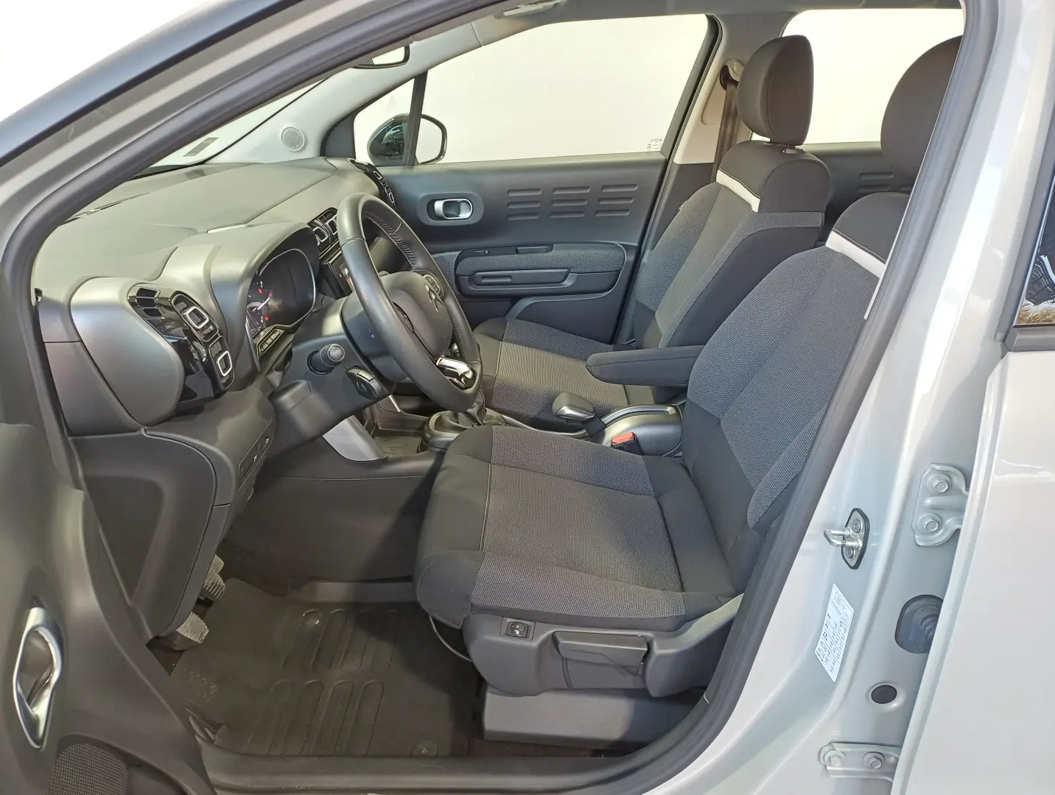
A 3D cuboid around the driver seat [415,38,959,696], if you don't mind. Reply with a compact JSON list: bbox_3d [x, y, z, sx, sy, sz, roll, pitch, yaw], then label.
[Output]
[{"bbox_3d":[0.232,-0.046,1.217,0.850,0.960,0.530,-1,24,1],"label":"driver seat"}]

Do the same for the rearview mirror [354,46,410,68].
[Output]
[{"bbox_3d":[-0.269,-0.628,1.359,0.035,0.070,0.240,5,25,15],"label":"rearview mirror"}]

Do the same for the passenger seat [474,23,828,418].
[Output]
[{"bbox_3d":[0.224,-0.341,1.869,0.850,0.980,0.530,-1,24,1],"label":"passenger seat"}]

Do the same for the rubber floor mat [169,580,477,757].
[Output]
[{"bbox_3d":[-0.386,0.499,1.461,0.640,0.040,0.460,-1,24,1],"label":"rubber floor mat"}]

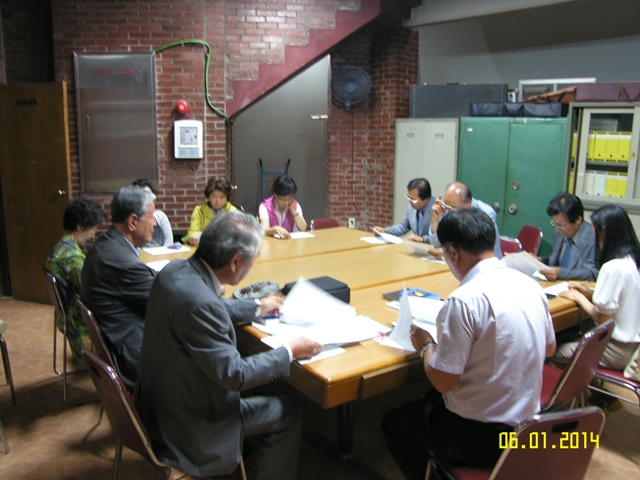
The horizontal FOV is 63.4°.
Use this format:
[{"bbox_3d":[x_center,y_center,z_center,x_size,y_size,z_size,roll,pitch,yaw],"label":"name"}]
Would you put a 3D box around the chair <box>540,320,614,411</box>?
[{"bbox_3d":[1.027,0.736,2.507,0.460,0.800,0.530,-7,14,-38],"label":"chair"}]

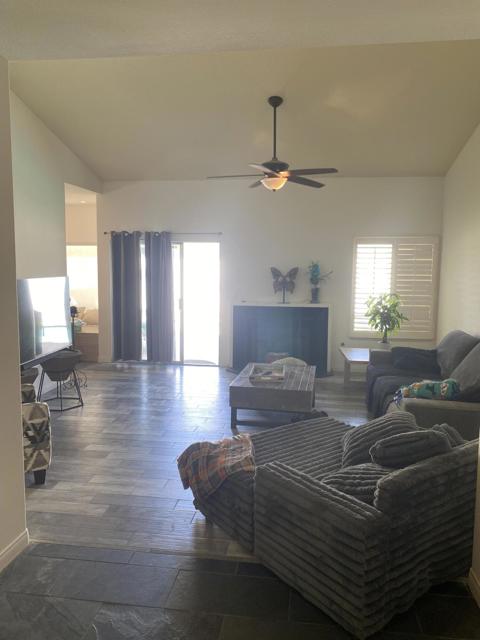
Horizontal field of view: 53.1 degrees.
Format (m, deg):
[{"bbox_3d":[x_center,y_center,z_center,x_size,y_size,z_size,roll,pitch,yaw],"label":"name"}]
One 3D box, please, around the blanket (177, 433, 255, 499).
[{"bbox_3d":[-0.004,0.910,2.872,0.450,0.320,0.560,-4,7,-38],"label":"blanket"}]

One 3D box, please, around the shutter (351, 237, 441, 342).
[{"bbox_3d":[2.366,-0.473,7.373,1.285,1.587,0.090,1,6,7],"label":"shutter"}]

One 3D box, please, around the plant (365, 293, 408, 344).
[{"bbox_3d":[2.150,0.020,7.023,0.617,0.814,0.580,1,6,7],"label":"plant"}]

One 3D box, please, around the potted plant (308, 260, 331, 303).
[{"bbox_3d":[1.217,-0.572,7.315,0.391,0.648,0.260,1,6,7],"label":"potted plant"}]

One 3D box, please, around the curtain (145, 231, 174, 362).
[{"bbox_3d":[-1.306,-0.359,7.794,0.484,2.108,0.130,1,6,7],"label":"curtain"}]

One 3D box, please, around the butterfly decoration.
[{"bbox_3d":[0.689,-0.527,7.386,0.432,0.556,0.110,1,6,7],"label":"butterfly decoration"}]

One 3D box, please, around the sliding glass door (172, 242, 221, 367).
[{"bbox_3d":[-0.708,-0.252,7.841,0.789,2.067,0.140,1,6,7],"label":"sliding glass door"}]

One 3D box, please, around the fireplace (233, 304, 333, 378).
[{"bbox_3d":[0.659,0.278,7.504,1.520,1.073,0.390,1,6,7],"label":"fireplace"}]

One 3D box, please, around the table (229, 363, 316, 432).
[{"bbox_3d":[0.403,0.819,5.240,0.800,0.440,1.200,2,6,10],"label":"table"}]

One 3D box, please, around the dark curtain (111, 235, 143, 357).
[{"bbox_3d":[-1.857,-0.368,7.862,0.526,2.114,0.130,1,6,7],"label":"dark curtain"}]

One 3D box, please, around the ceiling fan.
[{"bbox_3d":[0.380,-1.912,5.233,1.480,0.993,1.460,1,6,7],"label":"ceiling fan"}]

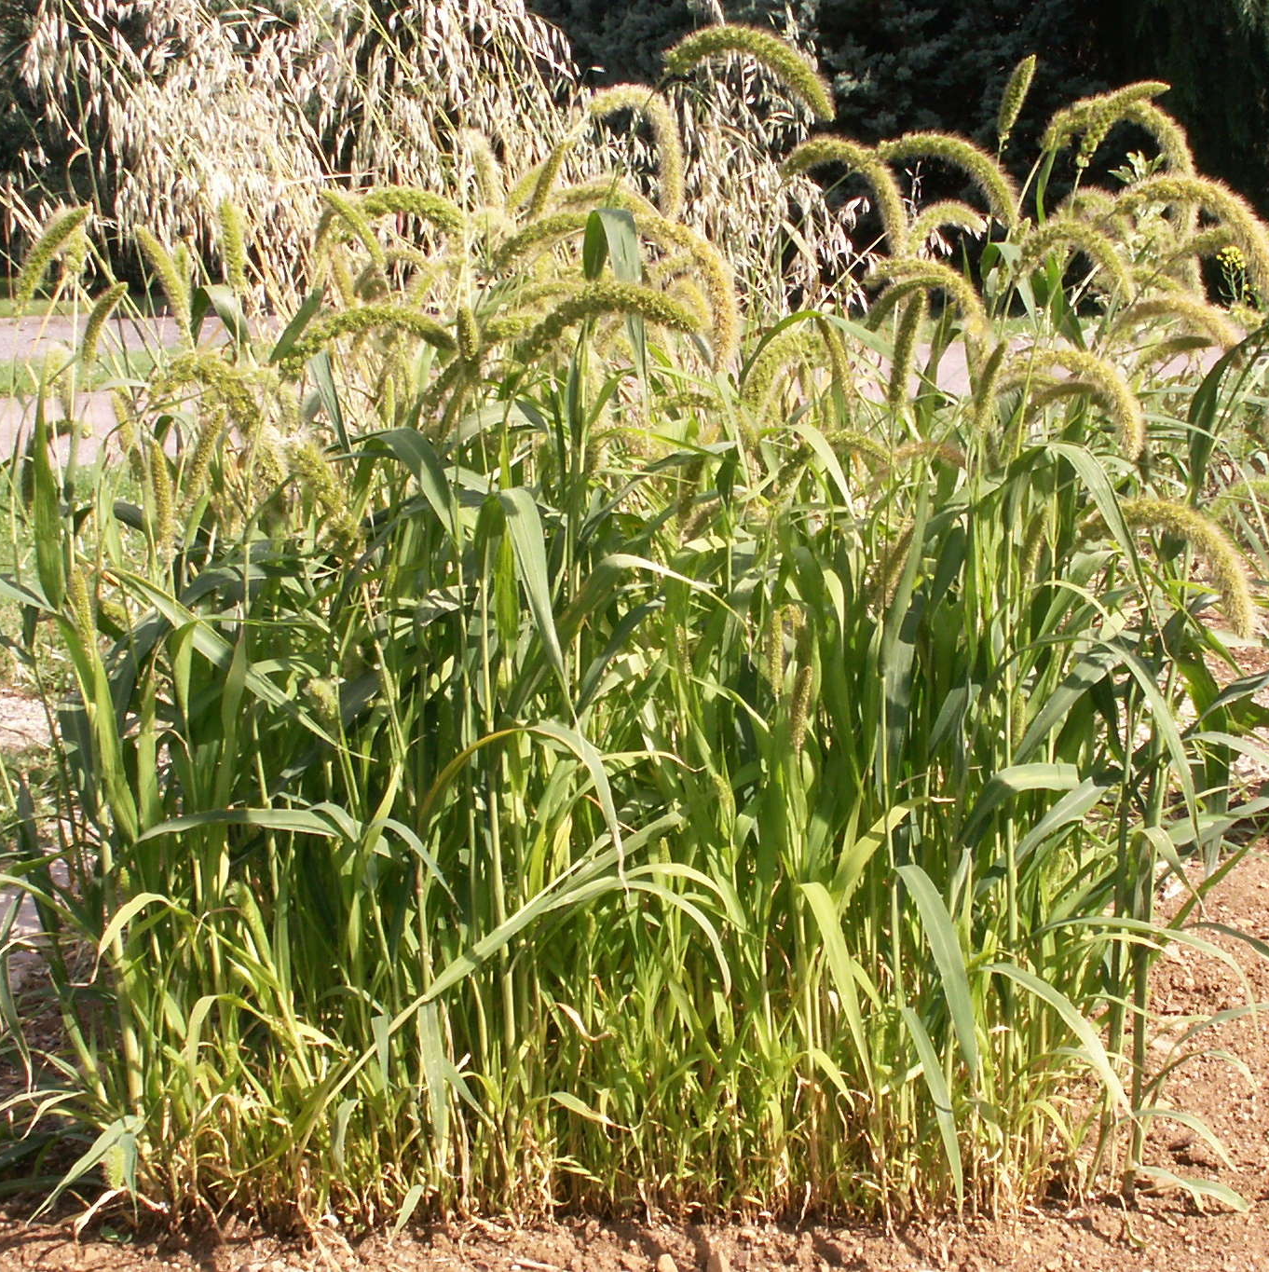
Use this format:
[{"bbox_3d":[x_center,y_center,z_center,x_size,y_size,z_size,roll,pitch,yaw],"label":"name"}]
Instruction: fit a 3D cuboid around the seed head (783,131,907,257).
[{"bbox_3d":[0.293,-0.605,2.360,0.171,0.164,0.048,1,15,3],"label":"seed head"}]

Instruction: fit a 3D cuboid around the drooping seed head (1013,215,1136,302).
[{"bbox_3d":[0.617,-0.530,2.405,0.173,0.118,0.048,2,15,7],"label":"drooping seed head"}]

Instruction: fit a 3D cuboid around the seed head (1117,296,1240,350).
[{"bbox_3d":[0.781,-0.441,2.454,0.188,0.093,0.048,2,15,8],"label":"seed head"}]

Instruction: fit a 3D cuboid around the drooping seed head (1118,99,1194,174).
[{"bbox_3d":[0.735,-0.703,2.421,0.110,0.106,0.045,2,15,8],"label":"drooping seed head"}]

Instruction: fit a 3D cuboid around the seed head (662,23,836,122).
[{"bbox_3d":[0.146,-0.720,2.192,0.220,0.121,0.050,0,15,2],"label":"seed head"}]

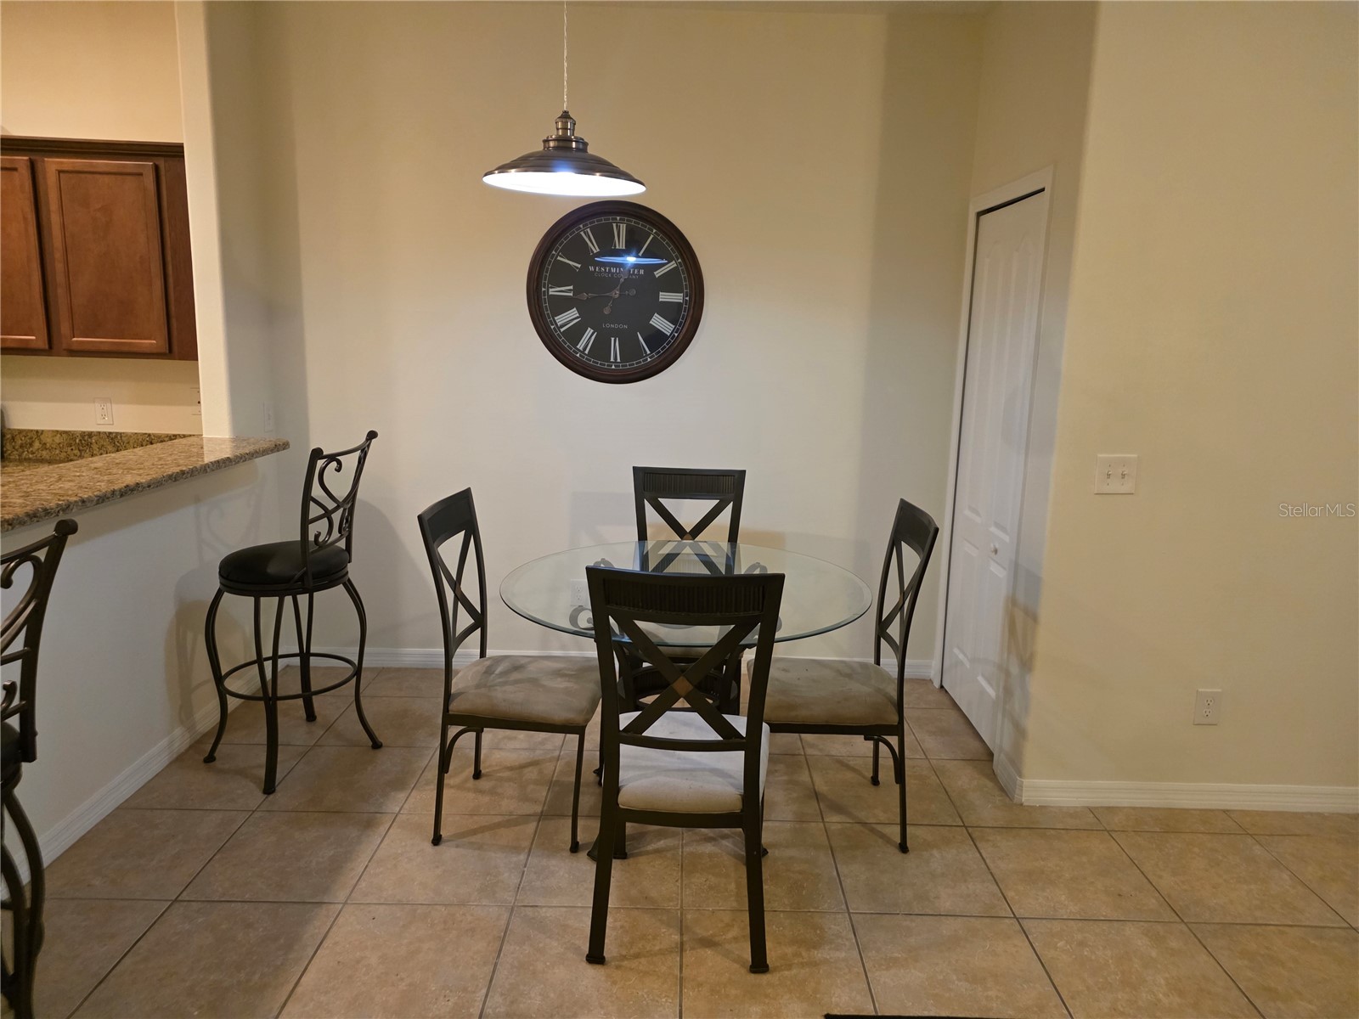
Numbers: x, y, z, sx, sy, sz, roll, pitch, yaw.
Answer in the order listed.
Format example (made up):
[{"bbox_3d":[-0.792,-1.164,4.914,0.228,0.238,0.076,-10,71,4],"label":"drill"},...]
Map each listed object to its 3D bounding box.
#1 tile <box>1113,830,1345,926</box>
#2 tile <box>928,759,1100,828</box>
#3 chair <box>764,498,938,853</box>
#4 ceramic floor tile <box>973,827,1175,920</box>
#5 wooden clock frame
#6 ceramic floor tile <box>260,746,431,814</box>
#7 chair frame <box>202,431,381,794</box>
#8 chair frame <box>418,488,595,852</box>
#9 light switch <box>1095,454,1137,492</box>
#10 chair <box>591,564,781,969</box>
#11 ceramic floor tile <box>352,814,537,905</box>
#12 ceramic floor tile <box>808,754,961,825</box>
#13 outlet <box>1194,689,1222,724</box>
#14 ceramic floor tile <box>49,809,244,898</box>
[{"bbox_3d":[1.615,1.091,2.693,0.455,0.010,0.455,1,12,0],"label":"tile"},{"bbox_3d":[1.152,0.983,3.125,0.455,0.010,0.455,1,12,0],"label":"tile"},{"bbox_3d":[0.481,0.505,2.876,0.510,1.020,0.460,1,12,0],"label":"chair"},{"bbox_3d":[1.148,1.076,2.677,0.455,0.010,0.455,1,12,0],"label":"ceramic floor tile"},{"bbox_3d":[-0.258,-0.893,3.751,0.735,0.735,0.060,1,12,0],"label":"wooden clock frame"},{"bbox_3d":[-1.140,0.940,3.157,0.455,0.010,0.455,1,12,0],"label":"ceramic floor tile"},{"bbox_3d":[-1.402,0.324,3.198,0.600,1.170,0.600,2,12,3],"label":"chair frame"},{"bbox_3d":[-0.471,0.486,2.818,0.510,1.020,0.455,2,12,5],"label":"chair frame"},{"bbox_3d":[1.367,-0.108,2.829,0.123,0.125,0.017,1,12,0],"label":"light switch"},{"bbox_3d":[0.016,0.588,2.377,0.455,1.020,0.510,2,12,3],"label":"chair"},{"bbox_3d":[-0.684,1.042,2.704,0.455,0.010,0.455,1,12,0],"label":"ceramic floor tile"},{"bbox_3d":[0.699,0.979,3.148,0.455,0.010,0.455,1,12,0],"label":"ceramic floor tile"},{"bbox_3d":[1.735,0.649,2.971,0.078,0.122,0.009,1,12,0],"label":"outlet"},{"bbox_3d":[-1.593,1.016,2.687,0.455,0.010,0.455,1,12,0],"label":"ceramic floor tile"}]

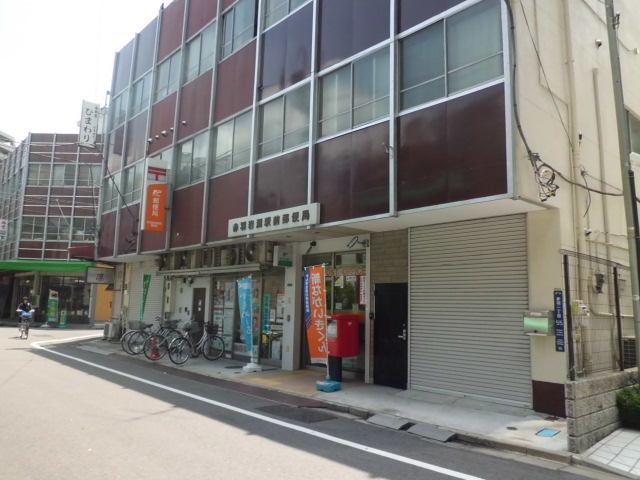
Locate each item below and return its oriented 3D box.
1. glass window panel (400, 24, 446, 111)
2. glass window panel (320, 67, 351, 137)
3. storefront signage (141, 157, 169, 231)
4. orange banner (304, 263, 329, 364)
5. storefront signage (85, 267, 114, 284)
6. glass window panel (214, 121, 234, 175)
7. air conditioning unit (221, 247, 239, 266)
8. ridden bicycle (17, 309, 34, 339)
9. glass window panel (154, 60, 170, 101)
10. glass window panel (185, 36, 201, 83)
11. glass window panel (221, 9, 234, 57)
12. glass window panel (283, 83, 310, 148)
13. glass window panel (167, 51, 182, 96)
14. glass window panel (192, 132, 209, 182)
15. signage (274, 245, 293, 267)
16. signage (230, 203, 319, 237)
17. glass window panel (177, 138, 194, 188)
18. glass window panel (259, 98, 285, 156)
[{"bbox_3d":[1.679,-2.880,7.961,0.080,1.341,0.931,10,-12,-43],"label":"glass window panel"},{"bbox_3d":[0.305,-2.823,9.908,0.060,1.260,0.940,9,-11,-43],"label":"glass window panel"},{"bbox_3d":[-4.894,-1.306,14.291,0.620,2.150,0.230,9,-11,-43],"label":"storefront signage"},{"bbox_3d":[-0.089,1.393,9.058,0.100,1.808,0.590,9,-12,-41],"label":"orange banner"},{"bbox_3d":[-8.523,1.401,18.706,1.030,0.620,0.170,9,-11,-43],"label":"storefront signage"},{"bbox_3d":[-2.573,-2.469,12.890,0.060,1.260,0.940,9,-11,-43],"label":"glass window panel"},{"bbox_3d":[-2.309,0.533,12.941,0.300,0.560,0.800,9,-11,-43],"label":"air conditioning unit"},{"bbox_3d":[-10.905,3.103,17.800,0.580,1.080,1.720,8,-11,-34],"label":"ridden bicycle"},{"bbox_3d":[-5.077,-5.156,15.569,0.080,1.316,0.840,10,-12,-43],"label":"glass window panel"},{"bbox_3d":[-3.749,-5.334,14.189,0.080,1.316,0.869,10,-12,-43],"label":"glass window panel"},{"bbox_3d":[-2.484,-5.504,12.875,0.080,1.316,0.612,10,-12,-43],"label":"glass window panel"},{"bbox_3d":[-0.511,-2.723,10.754,0.060,1.260,0.940,9,-11,-43],"label":"glass window panel"},{"bbox_3d":[-4.736,-5.524,15.788,0.060,1.393,0.960,9,-11,-42],"label":"glass window panel"},{"bbox_3d":[-3.386,-2.376,13.776,0.060,1.430,0.960,9,-11,-42],"label":"glass window panel"},{"bbox_3d":[-0.881,0.411,11.519,0.430,0.480,0.170,9,-11,-43],"label":"signage"},{"bbox_3d":[-1.037,-0.361,10.095,0.135,0.404,2.974,10,-12,-43],"label":"signage"},{"bbox_3d":[-4.038,-2.288,14.407,0.060,1.260,0.940,9,-11,-43],"label":"glass window panel"},{"bbox_3d":[-1.147,-2.644,11.413,0.060,1.260,0.940,9,-11,-43],"label":"glass window panel"}]

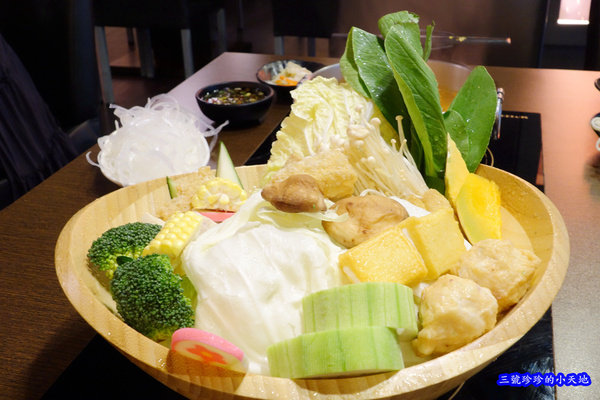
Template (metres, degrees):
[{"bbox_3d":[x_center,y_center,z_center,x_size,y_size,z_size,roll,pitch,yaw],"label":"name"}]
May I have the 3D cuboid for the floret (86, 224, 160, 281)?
[{"bbox_3d":[-0.108,0.034,0.451,0.044,0.040,0.044,12,29,27],"label":"floret"}]

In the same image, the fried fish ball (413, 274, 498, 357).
[{"bbox_3d":[0.080,0.058,0.374,0.042,0.038,0.040,-2,26,1],"label":"fried fish ball"}]

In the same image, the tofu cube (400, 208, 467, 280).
[{"bbox_3d":[0.076,0.026,0.419,0.021,0.037,0.037,-18,6,36],"label":"tofu cube"}]

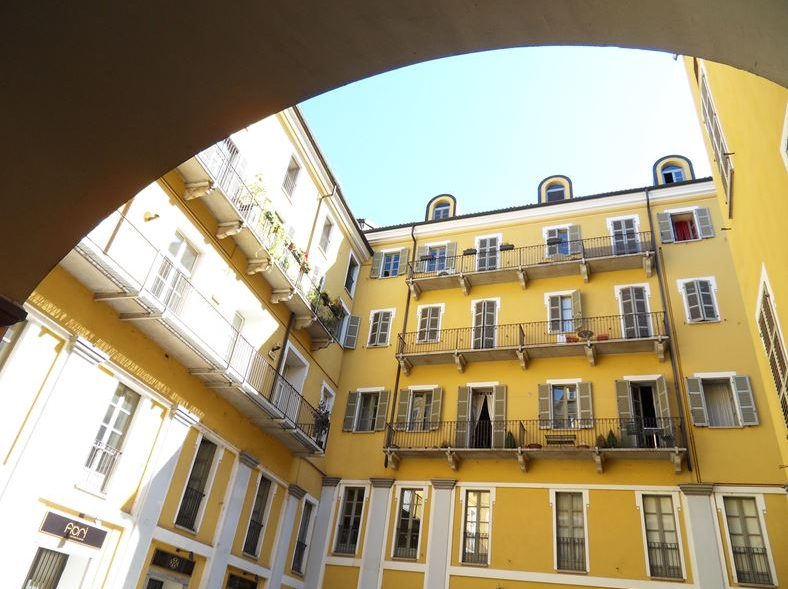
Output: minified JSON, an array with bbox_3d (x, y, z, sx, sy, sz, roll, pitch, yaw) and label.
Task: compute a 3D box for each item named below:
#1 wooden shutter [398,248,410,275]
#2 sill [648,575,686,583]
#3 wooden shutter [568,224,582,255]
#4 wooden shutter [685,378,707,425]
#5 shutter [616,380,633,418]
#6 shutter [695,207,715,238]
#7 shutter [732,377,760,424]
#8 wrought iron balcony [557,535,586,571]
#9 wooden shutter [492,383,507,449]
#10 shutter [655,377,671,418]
[{"bbox_3d":[0.546,-1.681,27.888,0.461,1.609,0.050,-11,-38,28],"label":"wooden shutter"},{"bbox_3d":[8.414,8.775,16.740,0.974,0.070,0.180,-6,-35,22],"label":"sill"},{"bbox_3d":[8.269,-2.509,24.785,0.482,1.589,0.050,-11,-38,28],"label":"wooden shutter"},{"bbox_3d":[10.701,3.758,19.209,0.470,1.806,0.050,-6,-35,21],"label":"wooden shutter"},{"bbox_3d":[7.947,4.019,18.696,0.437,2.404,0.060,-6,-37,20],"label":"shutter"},{"bbox_3d":[13.040,-2.991,22.861,0.471,1.548,0.050,-6,-35,22],"label":"shutter"},{"bbox_3d":[11.207,3.358,17.351,0.470,1.680,0.050,-8,-36,24],"label":"shutter"},{"bbox_3d":[5.478,8.011,16.793,0.849,0.912,0.060,-6,-37,20],"label":"wrought iron balcony"},{"bbox_3d":[4.056,4.711,20.962,0.453,2.545,0.050,-8,-36,24],"label":"wooden shutter"},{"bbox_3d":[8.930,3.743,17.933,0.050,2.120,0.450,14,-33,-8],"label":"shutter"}]

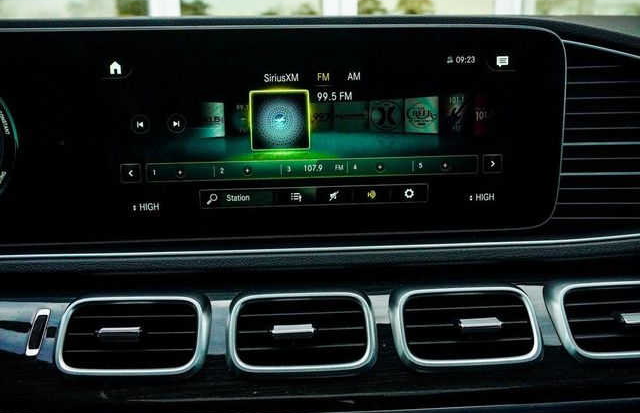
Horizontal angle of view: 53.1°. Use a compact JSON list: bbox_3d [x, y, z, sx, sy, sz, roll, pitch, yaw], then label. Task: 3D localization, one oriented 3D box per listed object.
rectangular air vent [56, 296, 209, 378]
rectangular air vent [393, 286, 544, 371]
[{"bbox_3d":[-0.121,0.085,0.420,0.097,0.052,0.026,-2,-26,3],"label":"rectangular air vent"},{"bbox_3d":[0.095,0.080,0.424,0.097,0.052,0.026,-2,-26,-3],"label":"rectangular air vent"}]

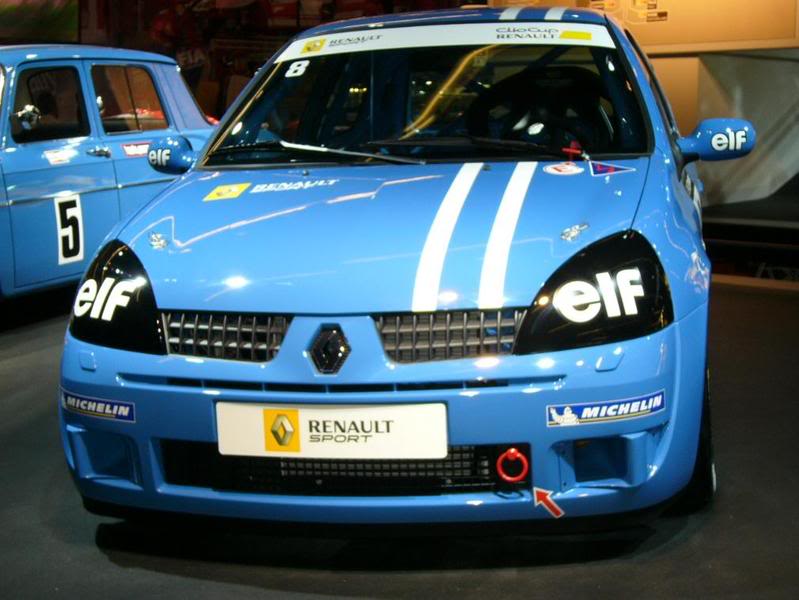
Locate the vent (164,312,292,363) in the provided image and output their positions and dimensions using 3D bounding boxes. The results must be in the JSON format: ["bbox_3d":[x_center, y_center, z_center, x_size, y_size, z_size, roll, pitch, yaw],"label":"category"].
[{"bbox_3d":[-0.394,0.082,3.123,0.305,0.103,0.070,1,11,21],"label":"vent"}]

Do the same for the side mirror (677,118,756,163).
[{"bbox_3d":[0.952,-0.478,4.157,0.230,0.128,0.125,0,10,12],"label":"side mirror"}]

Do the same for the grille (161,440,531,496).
[{"bbox_3d":[-0.134,0.378,3.124,0.850,0.115,0.070,0,10,12],"label":"grille"}]

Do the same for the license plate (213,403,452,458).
[{"bbox_3d":[-0.151,0.287,3.045,0.520,0.118,0.020,0,10,12],"label":"license plate"}]

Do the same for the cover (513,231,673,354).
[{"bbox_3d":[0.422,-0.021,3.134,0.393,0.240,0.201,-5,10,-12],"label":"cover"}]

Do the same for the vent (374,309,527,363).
[{"bbox_3d":[0.106,0.079,3.019,0.310,0.103,0.070,-2,10,3],"label":"vent"}]

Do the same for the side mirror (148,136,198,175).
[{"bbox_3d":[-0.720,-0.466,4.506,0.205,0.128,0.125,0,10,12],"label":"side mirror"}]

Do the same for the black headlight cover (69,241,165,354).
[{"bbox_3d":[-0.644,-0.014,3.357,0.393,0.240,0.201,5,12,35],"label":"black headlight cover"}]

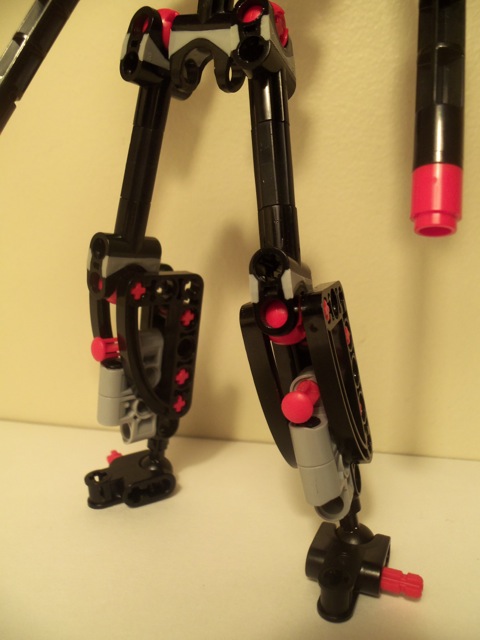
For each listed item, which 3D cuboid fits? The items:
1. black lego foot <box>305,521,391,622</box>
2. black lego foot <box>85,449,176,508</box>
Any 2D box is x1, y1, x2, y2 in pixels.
[{"bbox_3d":[0.024,0.056,0.122,0.016,0.008,0.026,5,17,24],"label":"black lego foot"},{"bbox_3d":[-0.032,0.048,0.159,0.026,0.008,0.016,-10,17,-27],"label":"black lego foot"}]

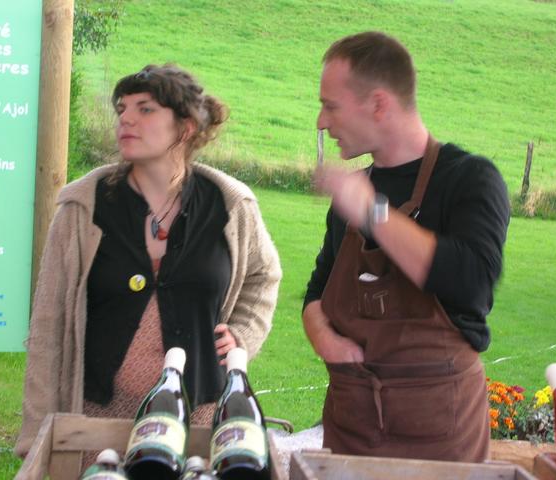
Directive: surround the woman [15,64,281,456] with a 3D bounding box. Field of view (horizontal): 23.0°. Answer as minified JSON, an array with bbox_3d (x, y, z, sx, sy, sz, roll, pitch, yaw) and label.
[{"bbox_3d":[-0.316,0.443,3.191,0.580,1.680,0.360,3,6,0],"label":"woman"}]

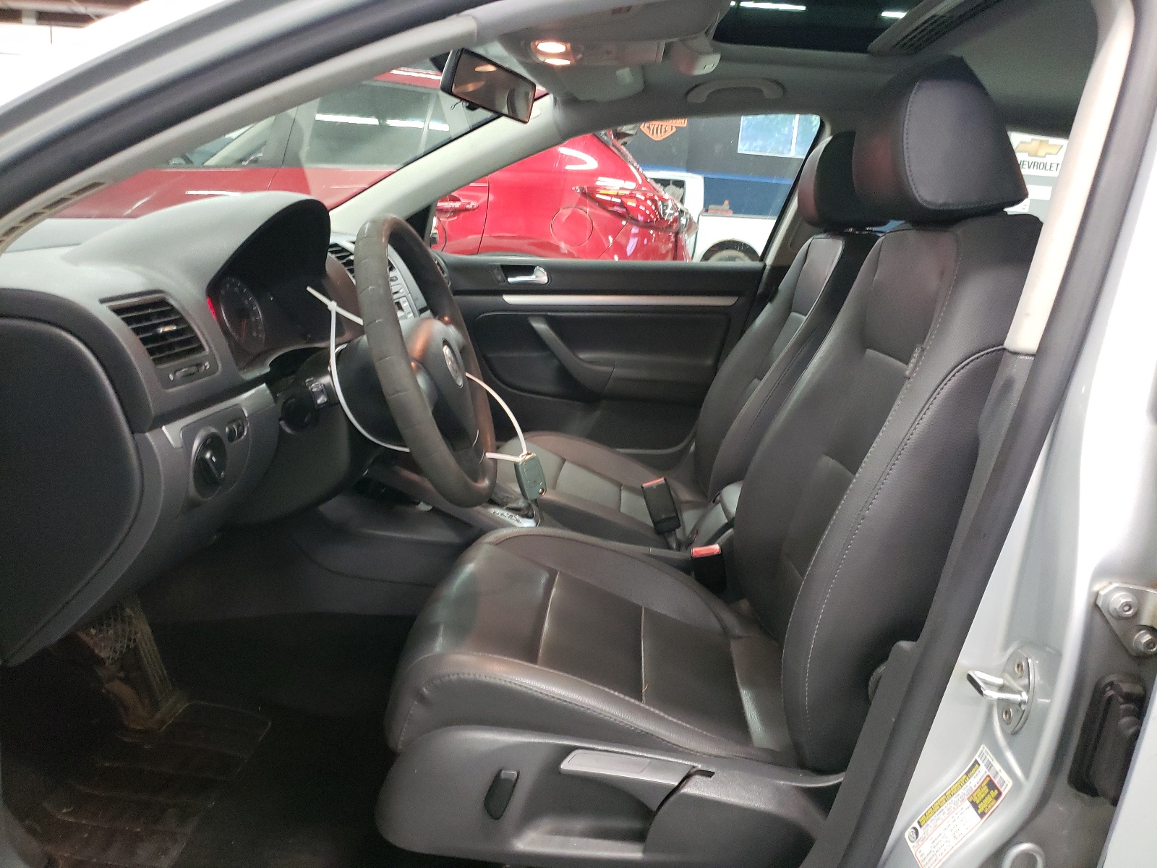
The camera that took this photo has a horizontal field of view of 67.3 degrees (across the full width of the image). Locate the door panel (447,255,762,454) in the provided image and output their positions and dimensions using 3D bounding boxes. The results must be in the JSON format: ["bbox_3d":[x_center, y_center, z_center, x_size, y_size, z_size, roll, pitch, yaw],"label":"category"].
[{"bbox_3d":[0.008,-0.203,2.161,0.880,0.520,0.110,3,13,3],"label":"door panel"}]

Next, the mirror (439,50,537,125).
[{"bbox_3d":[-0.148,-0.559,1.401,0.045,0.070,0.245,22,18,21],"label":"mirror"}]

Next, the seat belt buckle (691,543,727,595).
[{"bbox_3d":[0.216,0.226,1.416,0.055,0.095,0.028,-3,12,4],"label":"seat belt buckle"}]

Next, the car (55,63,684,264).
[{"bbox_3d":[-1.695,-1.154,4.938,4.500,1.660,1.860,5,13,3],"label":"car"}]

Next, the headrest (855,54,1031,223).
[{"bbox_3d":[0.420,-0.334,1.027,0.135,0.175,0.265,5,13,3],"label":"headrest"}]

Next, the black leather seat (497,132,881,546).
[{"bbox_3d":[0.187,-0.119,1.842,0.780,1.050,0.520,5,13,3],"label":"black leather seat"}]

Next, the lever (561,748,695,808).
[{"bbox_3d":[0.051,0.367,0.940,0.142,0.053,0.030,5,13,3],"label":"lever"}]

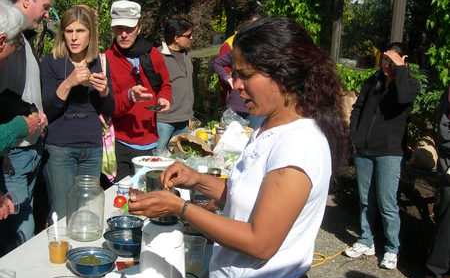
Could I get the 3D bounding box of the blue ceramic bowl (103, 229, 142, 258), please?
[{"bbox_3d":[-0.381,0.415,2.569,0.183,0.068,0.183,5,10,-1],"label":"blue ceramic bowl"}]

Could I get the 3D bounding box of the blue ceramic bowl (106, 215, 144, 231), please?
[{"bbox_3d":[-0.413,0.381,2.738,0.155,0.073,0.155,5,10,-1],"label":"blue ceramic bowl"}]

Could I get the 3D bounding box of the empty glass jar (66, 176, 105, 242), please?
[{"bbox_3d":[-0.572,0.282,2.727,0.158,0.245,0.158,5,10,-1],"label":"empty glass jar"}]

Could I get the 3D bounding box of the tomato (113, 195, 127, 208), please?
[{"bbox_3d":[-0.507,0.300,3.203,0.062,0.057,0.062,5,10,0],"label":"tomato"}]

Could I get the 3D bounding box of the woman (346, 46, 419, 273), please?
[{"bbox_3d":[1.165,0.127,4.813,0.470,1.600,0.370,11,12,33],"label":"woman"}]

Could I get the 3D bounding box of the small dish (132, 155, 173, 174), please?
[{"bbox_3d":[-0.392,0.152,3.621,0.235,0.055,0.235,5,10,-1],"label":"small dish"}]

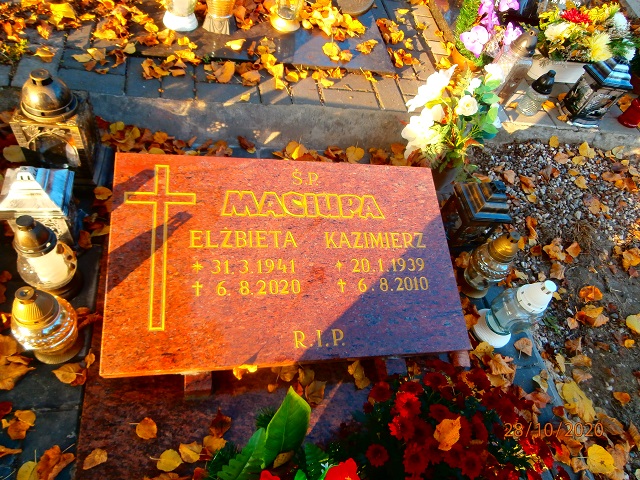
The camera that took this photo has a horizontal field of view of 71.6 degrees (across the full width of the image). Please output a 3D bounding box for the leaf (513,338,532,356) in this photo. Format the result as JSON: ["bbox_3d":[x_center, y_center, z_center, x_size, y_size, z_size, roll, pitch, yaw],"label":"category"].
[{"bbox_3d":[0.544,0.279,1.183,0.052,0.013,0.046,26,51,4],"label":"leaf"}]

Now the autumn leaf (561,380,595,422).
[{"bbox_3d":[0.655,0.409,1.125,0.071,0.014,0.097,-27,65,-32],"label":"autumn leaf"}]

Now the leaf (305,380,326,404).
[{"bbox_3d":[-0.010,0.331,0.964,0.043,0.018,0.049,14,58,-1],"label":"leaf"}]

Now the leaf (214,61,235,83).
[{"bbox_3d":[-0.304,-0.536,1.412,0.052,0.015,0.076,26,77,-8],"label":"leaf"}]

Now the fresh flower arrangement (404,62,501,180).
[{"bbox_3d":[0.384,-0.337,1.294,0.240,0.300,0.210,-1,55,-15],"label":"fresh flower arrangement"}]

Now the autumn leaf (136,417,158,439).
[{"bbox_3d":[-0.338,0.367,0.868,0.040,0.010,0.038,12,54,-7],"label":"autumn leaf"}]

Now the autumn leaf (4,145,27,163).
[{"bbox_3d":[-0.772,-0.216,1.127,0.042,0.011,0.074,-29,66,-32],"label":"autumn leaf"}]

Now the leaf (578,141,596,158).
[{"bbox_3d":[1.060,-0.348,1.756,0.063,0.016,0.096,43,54,16],"label":"leaf"}]

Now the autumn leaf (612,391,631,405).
[{"bbox_3d":[0.801,0.417,1.173,0.045,0.010,0.030,-4,55,-20],"label":"autumn leaf"}]

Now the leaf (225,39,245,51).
[{"bbox_3d":[-0.284,-0.650,1.476,0.069,0.020,0.038,-21,77,-19],"label":"leaf"}]

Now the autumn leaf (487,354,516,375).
[{"bbox_3d":[0.455,0.314,1.119,0.062,0.020,0.050,30,63,15],"label":"autumn leaf"}]

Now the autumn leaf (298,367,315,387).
[{"bbox_3d":[-0.028,0.290,0.946,0.035,0.013,0.040,-9,57,-23],"label":"autumn leaf"}]

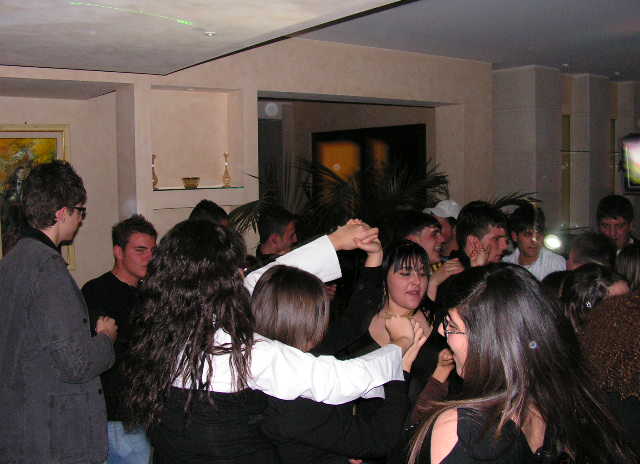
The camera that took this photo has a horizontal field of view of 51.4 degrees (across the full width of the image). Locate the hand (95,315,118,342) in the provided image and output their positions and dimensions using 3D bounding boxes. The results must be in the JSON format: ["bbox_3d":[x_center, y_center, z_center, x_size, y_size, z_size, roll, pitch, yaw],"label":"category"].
[{"bbox_3d":[-0.702,0.319,2.200,0.085,0.100,0.085,-3,6,-24],"label":"hand"}]

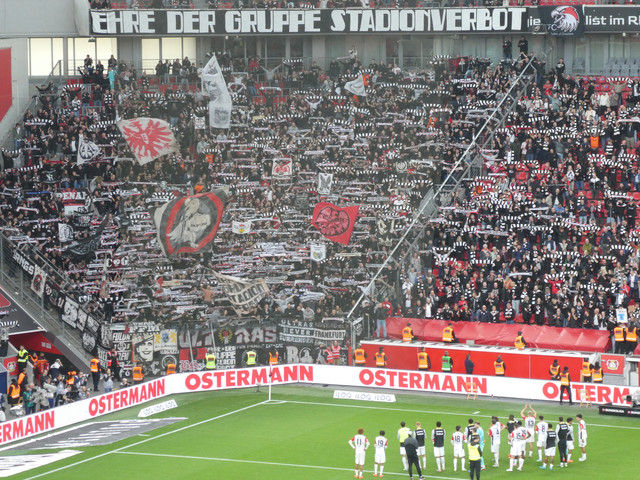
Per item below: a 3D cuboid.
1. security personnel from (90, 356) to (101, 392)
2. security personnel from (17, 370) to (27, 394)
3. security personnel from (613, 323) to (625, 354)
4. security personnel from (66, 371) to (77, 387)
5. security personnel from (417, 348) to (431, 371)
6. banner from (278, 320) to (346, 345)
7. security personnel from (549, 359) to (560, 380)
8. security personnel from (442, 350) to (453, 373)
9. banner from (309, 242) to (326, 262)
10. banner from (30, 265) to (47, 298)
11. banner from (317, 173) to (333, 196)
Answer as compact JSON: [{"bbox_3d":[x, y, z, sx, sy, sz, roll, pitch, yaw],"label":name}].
[{"bbox_3d":[-10.682,6.361,118.892,0.550,1.790,0.450,2,6,27],"label":"security personnel"},{"bbox_3d":[-13.644,6.789,114.833,0.380,1.800,0.520,-5,7,-35],"label":"security personnel"},{"bbox_3d":[14.177,4.829,118.435,0.550,1.780,0.450,1,6,12],"label":"security personnel"},{"bbox_3d":[-11.271,6.671,113.358,0.550,1.750,0.420,0,5,0],"label":"security personnel"},{"bbox_3d":[5.036,6.071,120.696,0.600,1.800,0.400,2,6,23],"label":"security personnel"},{"bbox_3d":[-0.362,4.608,125.022,3.650,1.100,0.080,2,6,27],"label":"banner"},{"bbox_3d":[10.922,6.429,115.992,0.550,1.780,0.450,2,6,22],"label":"security personnel"},{"bbox_3d":[6.006,6.143,117.538,0.560,1.800,0.400,2,6,26],"label":"security personnel"},{"bbox_3d":[-0.126,0.632,126.115,0.850,1.000,0.100,-1,6,0],"label":"banner"},{"bbox_3d":[-14.257,2.094,126.686,0.080,1.280,0.980,-6,28,-43],"label":"banner"},{"bbox_3d":[0.270,-3.035,134.800,0.780,1.130,0.060,-1,6,-7],"label":"banner"}]

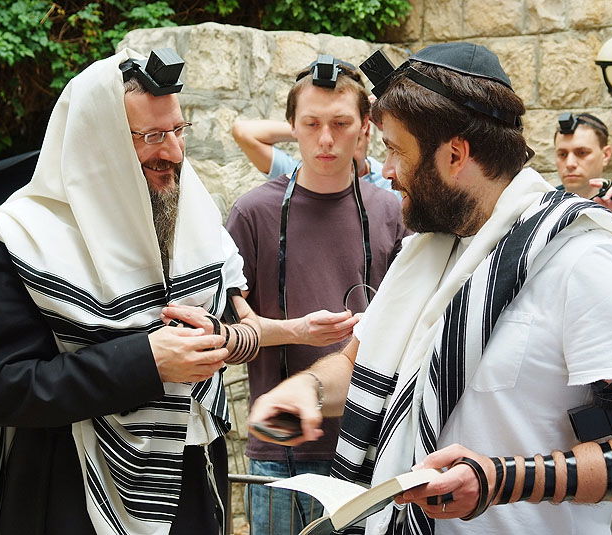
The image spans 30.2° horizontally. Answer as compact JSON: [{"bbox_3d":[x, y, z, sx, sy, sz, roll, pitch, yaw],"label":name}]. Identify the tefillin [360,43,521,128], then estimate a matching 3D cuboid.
[{"bbox_3d":[0.195,-0.260,1.630,0.228,0.120,0.170,2,7,14],"label":"tefillin"}]

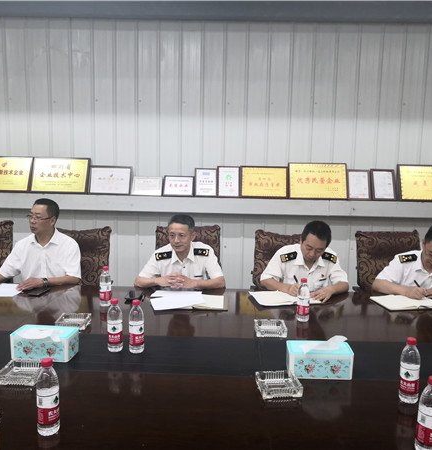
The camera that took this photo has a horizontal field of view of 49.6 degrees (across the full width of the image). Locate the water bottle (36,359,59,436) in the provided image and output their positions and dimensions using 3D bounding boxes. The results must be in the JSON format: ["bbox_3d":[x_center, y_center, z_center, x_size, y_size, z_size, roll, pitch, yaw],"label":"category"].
[{"bbox_3d":[-0.505,0.515,1.408,0.066,0.227,0.066,1,7,1],"label":"water bottle"}]

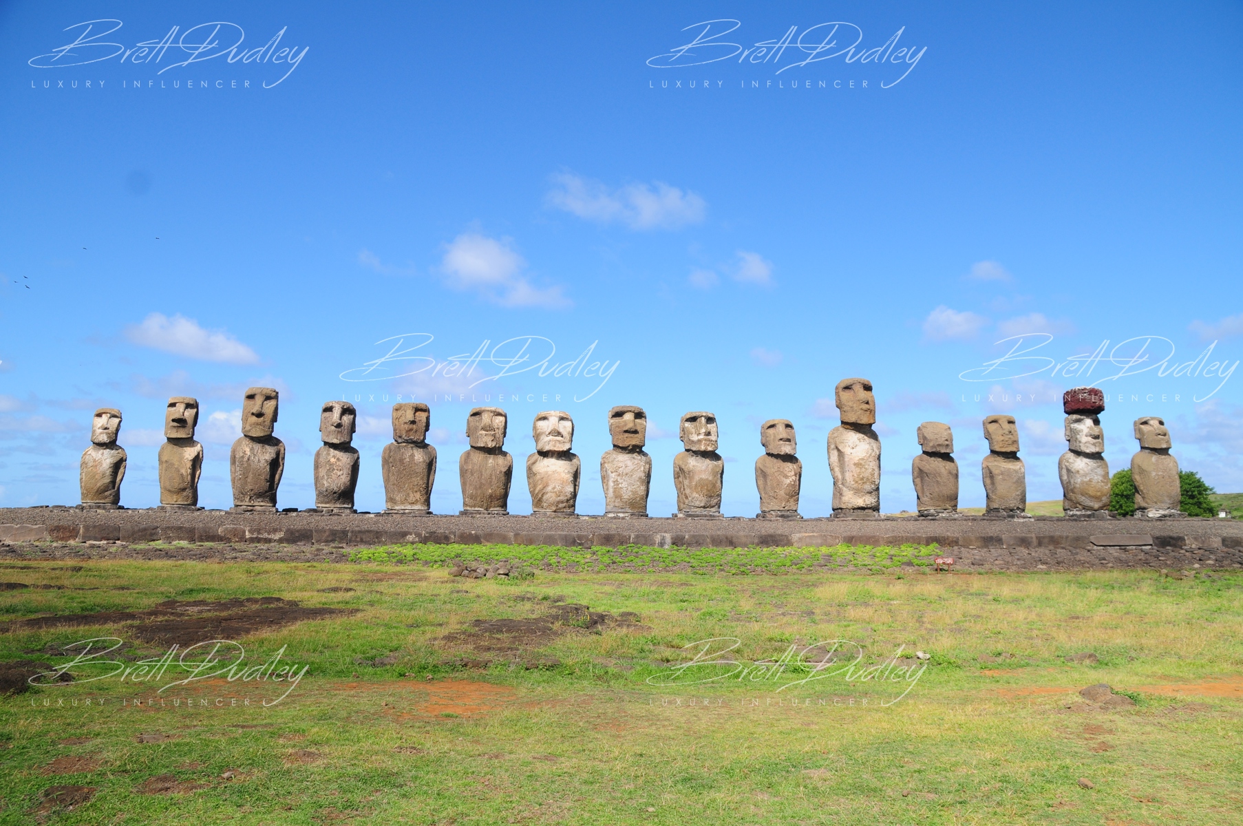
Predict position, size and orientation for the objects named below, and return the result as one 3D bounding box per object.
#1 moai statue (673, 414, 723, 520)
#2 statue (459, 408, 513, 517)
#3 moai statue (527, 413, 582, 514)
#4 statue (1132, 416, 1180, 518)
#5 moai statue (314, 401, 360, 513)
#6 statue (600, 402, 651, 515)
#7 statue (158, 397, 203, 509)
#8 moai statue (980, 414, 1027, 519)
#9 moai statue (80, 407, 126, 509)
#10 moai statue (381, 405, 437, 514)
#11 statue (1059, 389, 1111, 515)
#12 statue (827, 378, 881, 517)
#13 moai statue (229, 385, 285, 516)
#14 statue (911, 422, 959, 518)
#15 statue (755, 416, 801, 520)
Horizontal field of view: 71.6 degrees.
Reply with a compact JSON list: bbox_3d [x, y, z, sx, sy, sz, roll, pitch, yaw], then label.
[{"bbox_3d":[4.855,3.205,54.577,3.070,6.650,2.300,1,-7,-6],"label":"moai statue"},{"bbox_3d":[-8.501,2.952,53.924,3.300,6.750,2.470,1,-7,-4],"label":"statue"},{"bbox_3d":[-4.266,3.117,54.120,3.320,6.590,2.490,1,-7,-3],"label":"moai statue"},{"bbox_3d":[34.784,3.452,56.132,2.670,6.652,1.655,1,-8,-5],"label":"statue"},{"bbox_3d":[-17.160,2.627,52.008,2.520,6.780,1.710,2,-7,-10],"label":"moai statue"},{"bbox_3d":[0.262,2.928,53.024,3.051,6.828,1.892,1,-8,-7],"label":"statue"},{"bbox_3d":[-25.889,2.340,50.669,2.321,6.648,1.439,2,-8,-12],"label":"statue"},{"bbox_3d":[24.483,3.333,55.204,2.600,6.543,1.612,1,-8,-5],"label":"moai statue"},{"bbox_3d":[-31.725,2.743,52.759,2.570,6.190,1.930,1,-7,-4],"label":"moai statue"},{"bbox_3d":[-13.242,2.817,53.698,3.260,6.970,2.440,1,-7,-3],"label":"moai statue"},{"bbox_3d":[29.277,2.406,54.502,2.620,8.150,2.110,1,-7,-4],"label":"statue"},{"bbox_3d":[14.894,2.134,55.227,3.320,8.930,2.420,1,-7,-6],"label":"statue"},{"bbox_3d":[-21.539,2.121,51.059,2.947,7.397,1.827,2,-8,-11],"label":"moai statue"},{"bbox_3d":[19.888,3.528,54.791,2.696,6.058,1.671,1,-8,-5],"label":"statue"},{"bbox_3d":[9.997,3.528,54.800,2.800,6.420,2.100,1,-7,-6],"label":"statue"}]

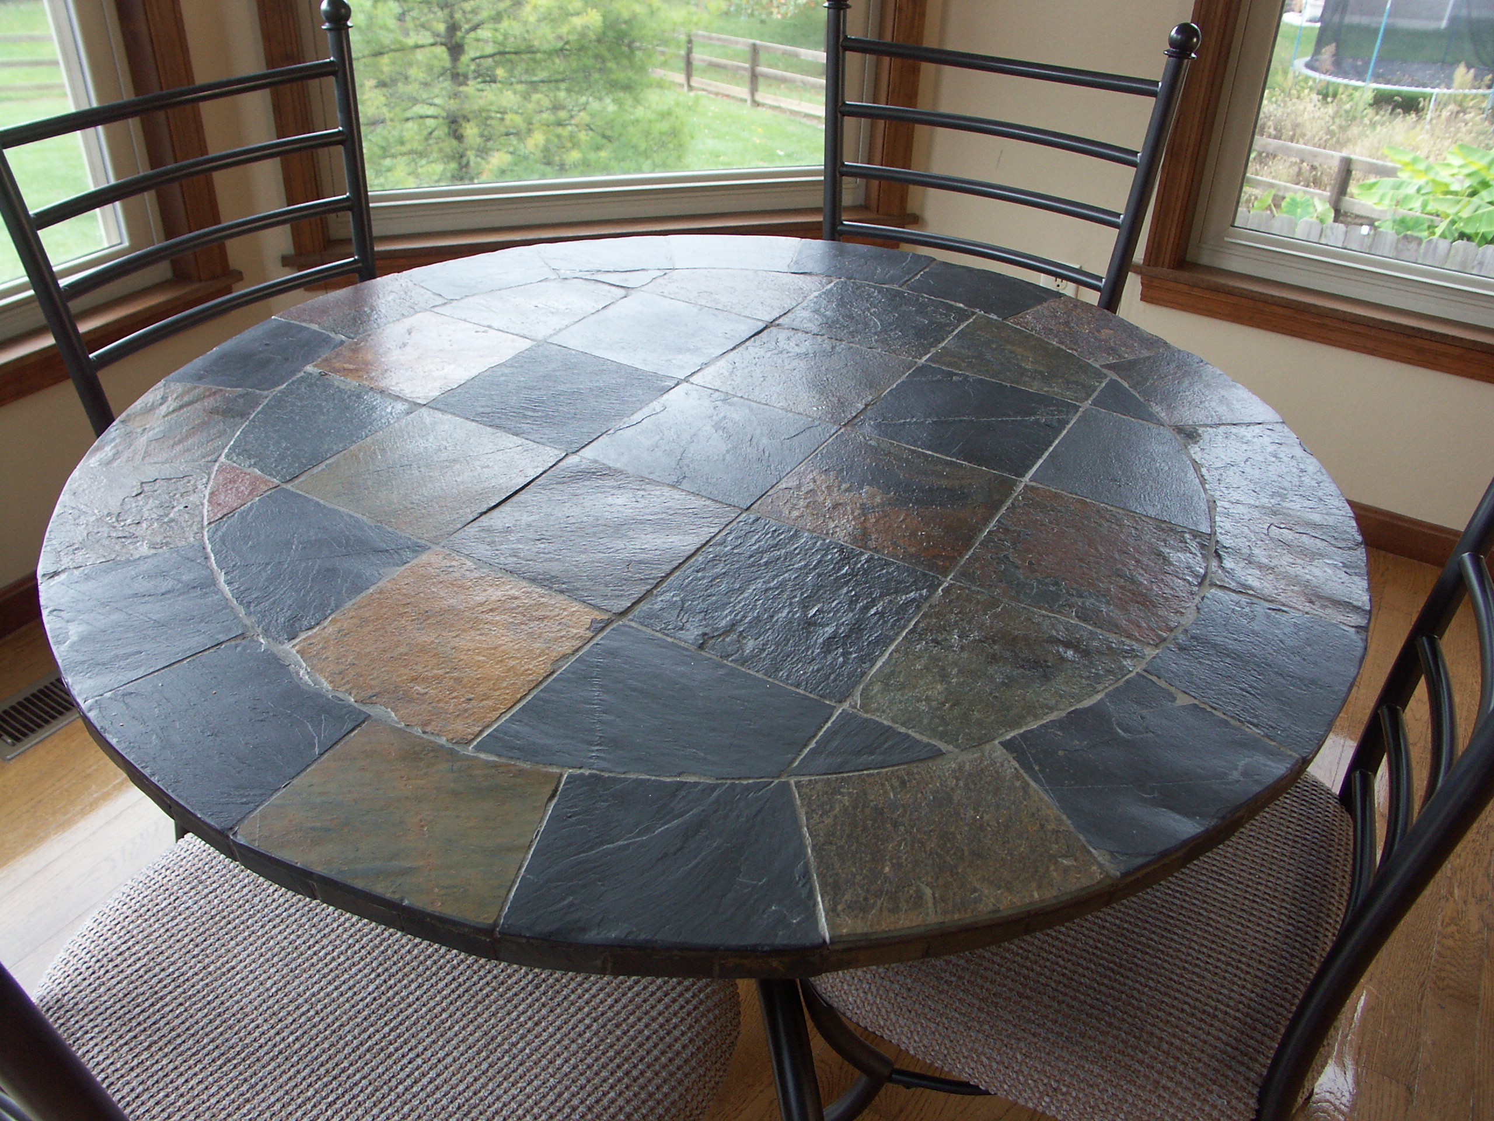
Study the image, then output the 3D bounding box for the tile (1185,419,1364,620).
[{"bbox_3d":[0.505,-0.048,1.172,0.150,0.012,0.360,7,35,7],"label":"tile"}]

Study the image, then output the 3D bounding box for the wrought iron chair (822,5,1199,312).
[{"bbox_3d":[0.240,-0.218,1.780,0.510,1.075,0.550,18,37,22],"label":"wrought iron chair"}]

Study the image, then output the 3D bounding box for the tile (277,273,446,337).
[{"bbox_3d":[-0.471,-0.311,1.502,0.131,0.012,0.188,26,41,30],"label":"tile"}]

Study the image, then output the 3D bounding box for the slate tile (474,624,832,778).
[{"bbox_3d":[-0.056,0.115,0.804,0.187,0.011,0.156,20,38,24],"label":"slate tile"}]

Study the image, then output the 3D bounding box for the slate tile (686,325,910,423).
[{"bbox_3d":[0.061,-0.192,1.255,0.169,0.011,0.170,20,38,24],"label":"slate tile"}]

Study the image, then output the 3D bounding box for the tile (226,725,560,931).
[{"bbox_3d":[-0.222,0.172,0.809,0.196,0.012,0.133,12,35,14],"label":"tile"}]

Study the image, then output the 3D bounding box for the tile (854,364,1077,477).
[{"bbox_3d":[0.217,-0.137,1.183,0.171,0.011,0.161,20,38,24],"label":"tile"}]

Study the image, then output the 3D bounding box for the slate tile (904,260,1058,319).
[{"bbox_3d":[0.275,-0.323,1.456,0.173,0.011,0.112,25,41,30],"label":"slate tile"}]

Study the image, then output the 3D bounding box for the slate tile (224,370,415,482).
[{"bbox_3d":[-0.423,-0.125,1.135,0.145,0.011,0.170,20,38,24],"label":"slate tile"}]

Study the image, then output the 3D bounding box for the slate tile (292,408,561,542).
[{"bbox_3d":[-0.281,-0.077,1.073,0.165,0.011,0.168,20,38,24],"label":"slate tile"}]

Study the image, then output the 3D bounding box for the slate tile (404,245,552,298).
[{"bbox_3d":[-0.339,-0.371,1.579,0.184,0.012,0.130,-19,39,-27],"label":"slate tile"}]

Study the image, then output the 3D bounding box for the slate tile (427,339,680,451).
[{"bbox_3d":[-0.207,-0.176,1.319,0.191,0.012,0.197,20,38,24],"label":"slate tile"}]

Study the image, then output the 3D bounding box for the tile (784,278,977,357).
[{"bbox_3d":[0.149,-0.272,1.377,0.173,0.011,0.181,20,38,24],"label":"tile"}]

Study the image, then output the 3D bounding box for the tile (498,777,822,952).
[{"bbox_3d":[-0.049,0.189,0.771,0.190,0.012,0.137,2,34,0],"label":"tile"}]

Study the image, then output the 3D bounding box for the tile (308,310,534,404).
[{"bbox_3d":[-0.374,-0.234,1.393,0.186,0.012,0.192,18,37,22],"label":"tile"}]

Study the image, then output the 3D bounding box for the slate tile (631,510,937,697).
[{"bbox_3d":[0.035,0.037,0.999,0.190,0.012,0.188,20,38,24],"label":"slate tile"}]

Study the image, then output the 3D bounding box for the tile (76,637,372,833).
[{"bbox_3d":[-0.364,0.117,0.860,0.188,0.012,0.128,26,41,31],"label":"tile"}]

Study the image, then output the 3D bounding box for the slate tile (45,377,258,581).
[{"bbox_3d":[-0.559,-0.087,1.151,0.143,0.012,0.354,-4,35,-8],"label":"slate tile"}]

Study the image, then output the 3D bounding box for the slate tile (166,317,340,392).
[{"bbox_3d":[-0.499,-0.208,1.252,0.110,0.011,0.168,12,36,14],"label":"slate tile"}]

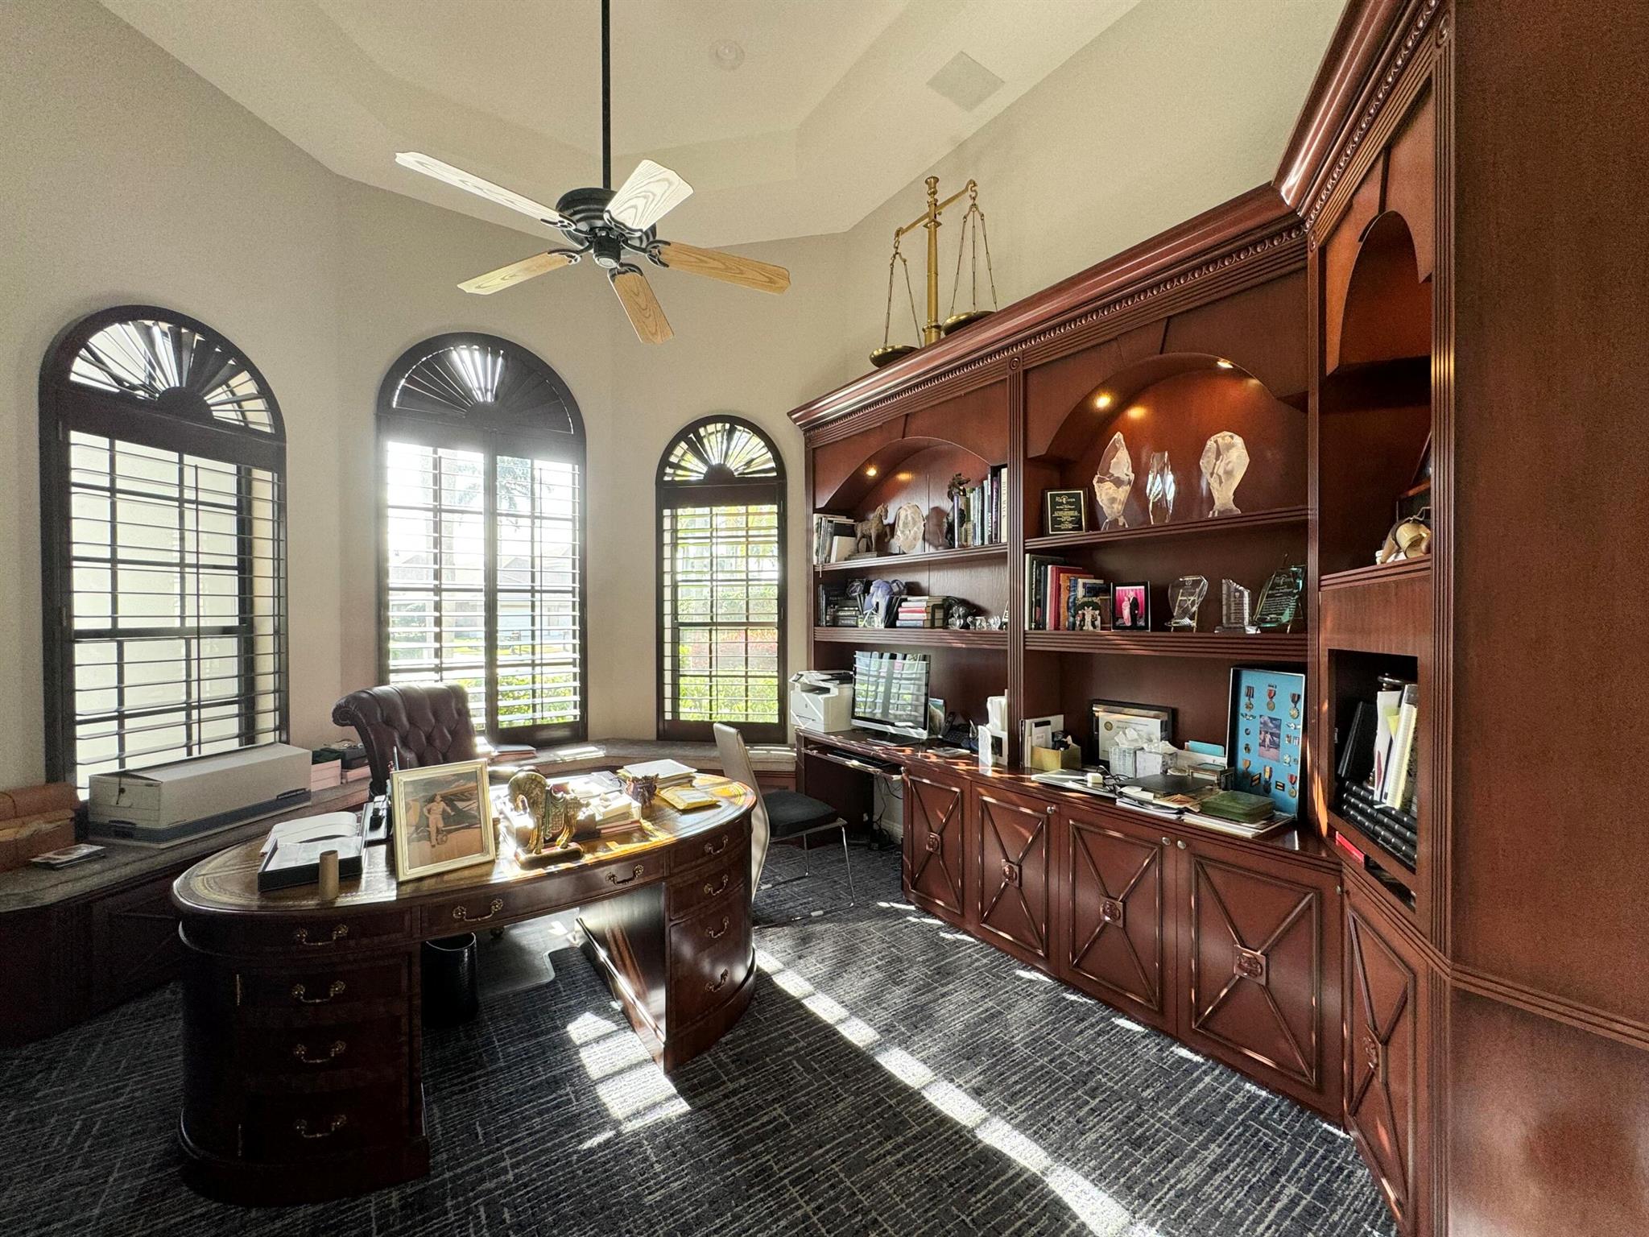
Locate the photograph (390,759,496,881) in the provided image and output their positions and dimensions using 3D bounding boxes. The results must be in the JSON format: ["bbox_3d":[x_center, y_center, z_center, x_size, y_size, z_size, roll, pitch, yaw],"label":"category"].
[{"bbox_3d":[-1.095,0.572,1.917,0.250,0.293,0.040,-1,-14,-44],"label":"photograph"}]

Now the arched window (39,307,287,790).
[{"bbox_3d":[-3.104,-0.259,3.194,0.120,2.365,1.003,0,0,11],"label":"arched window"}]

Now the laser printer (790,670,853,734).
[{"bbox_3d":[0.062,0.523,4.338,0.410,0.335,0.420,-1,0,-33],"label":"laser printer"}]

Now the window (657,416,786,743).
[{"bbox_3d":[-0.749,-0.282,4.871,1.003,2.365,0.120,0,0,11],"label":"window"}]

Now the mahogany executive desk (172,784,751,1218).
[{"bbox_3d":[-1.061,1.087,2.335,1.710,0.765,0.980,-1,1,-41],"label":"mahogany executive desk"}]

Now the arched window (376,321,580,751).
[{"bbox_3d":[-2.309,-0.511,4.596,1.283,2.842,0.120,-1,0,-34],"label":"arched window"}]

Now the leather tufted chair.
[{"bbox_3d":[-1.786,0.907,3.256,0.760,1.120,0.700,0,0,22],"label":"leather tufted chair"}]

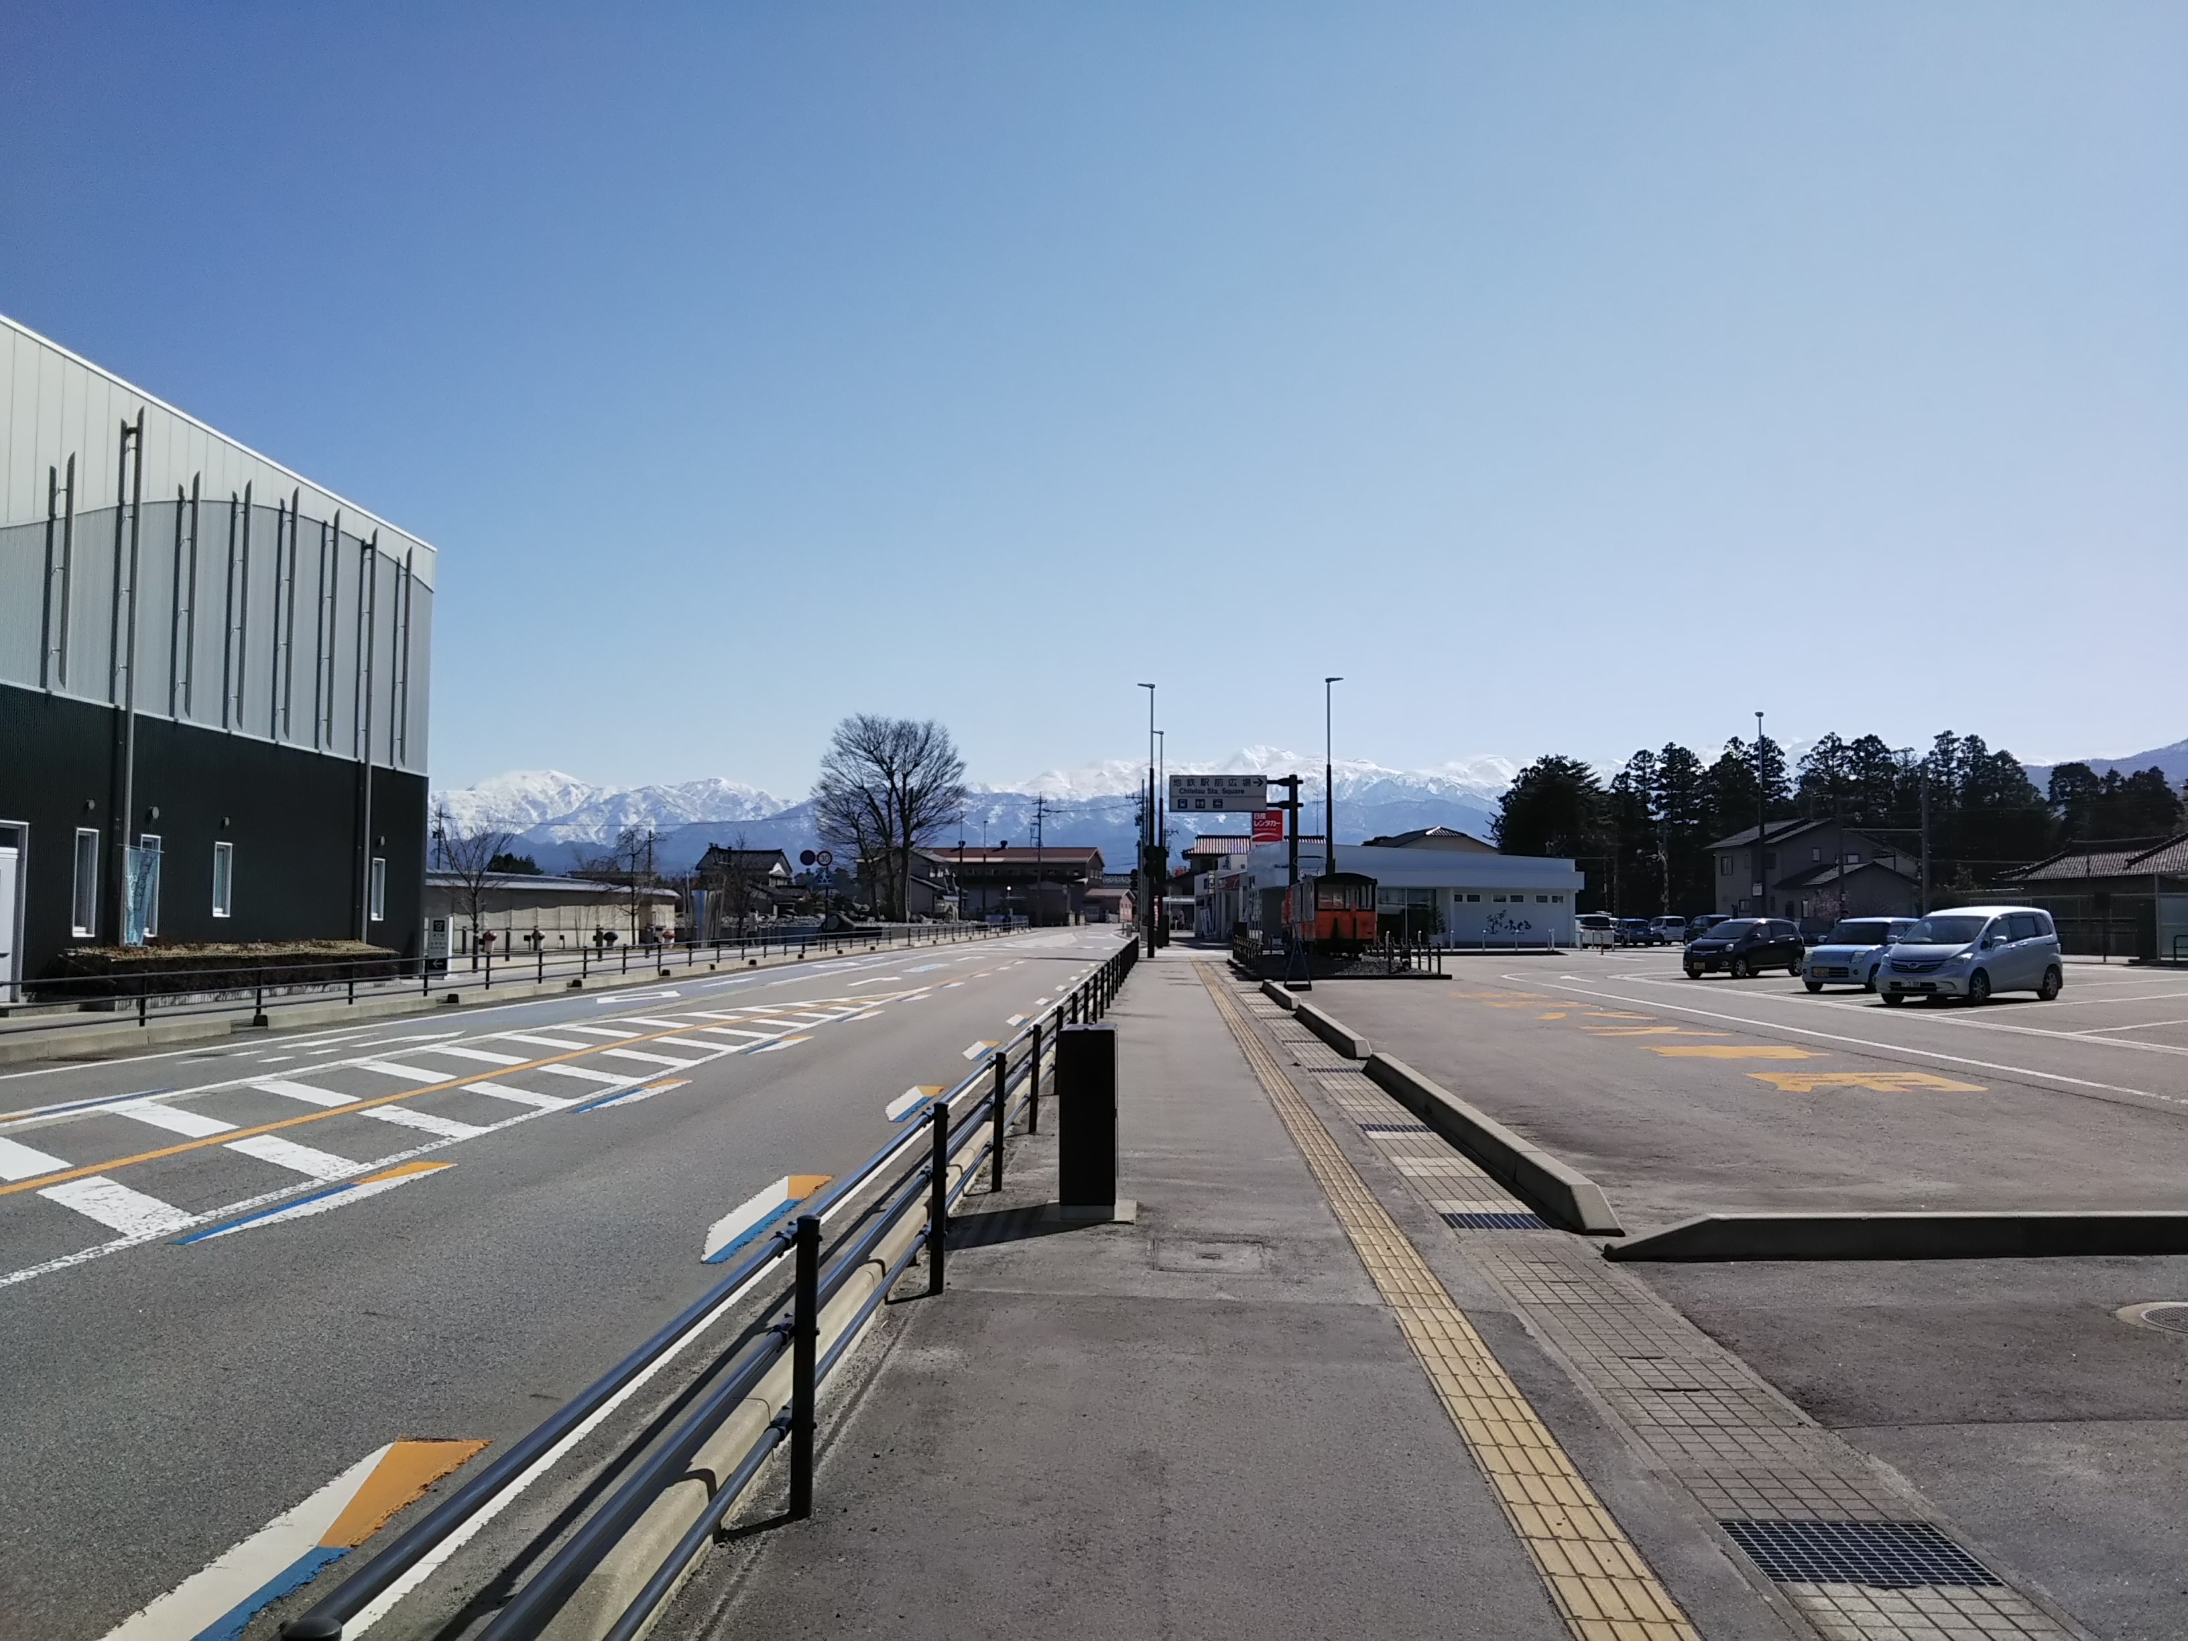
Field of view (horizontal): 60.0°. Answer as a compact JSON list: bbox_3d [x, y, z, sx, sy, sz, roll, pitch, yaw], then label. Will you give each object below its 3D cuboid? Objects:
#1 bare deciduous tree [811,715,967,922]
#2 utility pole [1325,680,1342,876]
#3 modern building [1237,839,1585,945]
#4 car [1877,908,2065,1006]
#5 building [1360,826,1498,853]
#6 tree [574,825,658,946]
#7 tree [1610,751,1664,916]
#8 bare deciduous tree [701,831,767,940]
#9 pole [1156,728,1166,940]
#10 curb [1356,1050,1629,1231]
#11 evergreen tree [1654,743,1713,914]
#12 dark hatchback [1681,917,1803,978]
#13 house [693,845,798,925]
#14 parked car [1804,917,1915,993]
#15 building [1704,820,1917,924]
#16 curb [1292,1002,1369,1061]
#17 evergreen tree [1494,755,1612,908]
[{"bbox_3d":[-13.200,0.000,122.000,9.600,13.400,9.600,0,-3,0],"label":"bare deciduous tree"},{"bbox_3d":[8.626,-0.043,68.200,0.700,10.100,0.300,0,-3,2],"label":"utility pole"},{"bbox_3d":[14.600,3.770,90.600,15.000,4.700,8.500,1,-4,-13],"label":"modern building"},{"bbox_3d":[16.000,2.460,34.700,4.220,1.730,1.700,3,-5,-40],"label":"car"},{"bbox_3d":[23.300,4.300,132.000,11.000,7.600,10.000,1,-4,-6],"label":"building"},{"bbox_3d":[-21.630,2.956,86.000,3.500,5.600,3.500,0,-3,0],"label":"tree"},{"bbox_3d":[40.133,1.832,140.000,4.100,13.800,4.200,0,-3,0],"label":"tree"},{"bbox_3d":[-16.500,3.100,87.000,3.100,5.200,3.100,0,-3,0],"label":"bare deciduous tree"},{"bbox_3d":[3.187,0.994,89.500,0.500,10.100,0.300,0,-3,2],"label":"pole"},{"bbox_3d":[2.880,2.320,15.120,0.210,0.200,10.300,0,-3,2],"label":"curb"},{"bbox_3d":[42.000,1.400,135.000,4.000,14.000,4.000,0,-3,0],"label":"evergreen tree"},{"bbox_3d":[16.667,3.270,48.400,3.395,1.500,1.475,2,-3,-34],"label":"dark hatchback"},{"bbox_3d":[-33.200,6.466,180.000,8.800,7.600,8.300,0,-3,0],"label":"house"},{"bbox_3d":[16.400,2.800,39.800,3.450,1.550,1.500,3,-5,-40],"label":"parked car"},{"bbox_3d":[44.000,3.777,115.000,9.300,7.500,13.500,0,-3,0],"label":"building"},{"bbox_3d":[3.310,2.907,26.600,0.220,0.210,8.900,0,-3,2],"label":"curb"},{"bbox_3d":[31.000,1.750,128.000,7.500,12.500,7.500,0,-3,0],"label":"evergreen tree"}]

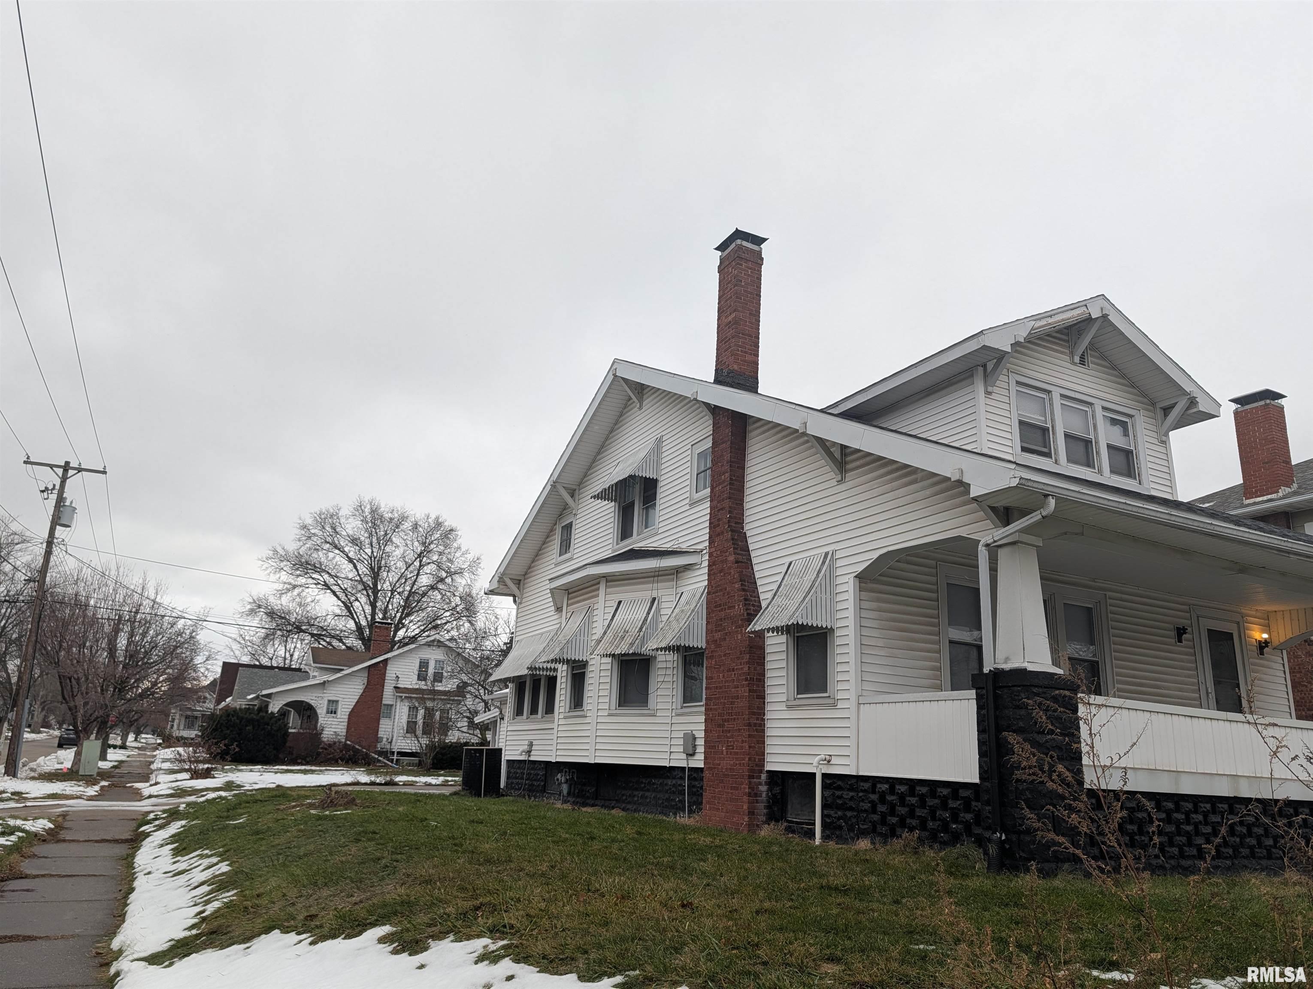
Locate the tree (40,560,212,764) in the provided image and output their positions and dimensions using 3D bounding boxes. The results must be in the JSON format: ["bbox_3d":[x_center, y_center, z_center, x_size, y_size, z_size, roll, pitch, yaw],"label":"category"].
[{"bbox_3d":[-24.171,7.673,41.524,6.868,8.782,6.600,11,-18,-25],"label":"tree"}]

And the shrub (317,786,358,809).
[{"bbox_3d":[-5.884,5.536,16.771,0.720,0.400,0.640,11,-18,-25],"label":"shrub"}]

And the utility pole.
[{"bbox_3d":[-20.243,3.837,29.890,2.450,10.348,0.600,8,-17,-26],"label":"utility pole"}]

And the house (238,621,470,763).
[{"bbox_3d":[-14.926,10.841,49.482,12.660,6.670,8.700,11,-18,-25],"label":"house"}]

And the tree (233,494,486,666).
[{"bbox_3d":[-20.746,9.007,64.480,16.080,18.113,15.000,11,-18,-25],"label":"tree"}]

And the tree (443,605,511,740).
[{"bbox_3d":[-7.555,8.471,40.243,3.400,6.866,3.400,11,-18,-25],"label":"tree"}]

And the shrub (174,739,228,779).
[{"bbox_3d":[-16.018,9.228,32.026,1.850,1.350,1.700,11,-18,-25],"label":"shrub"}]

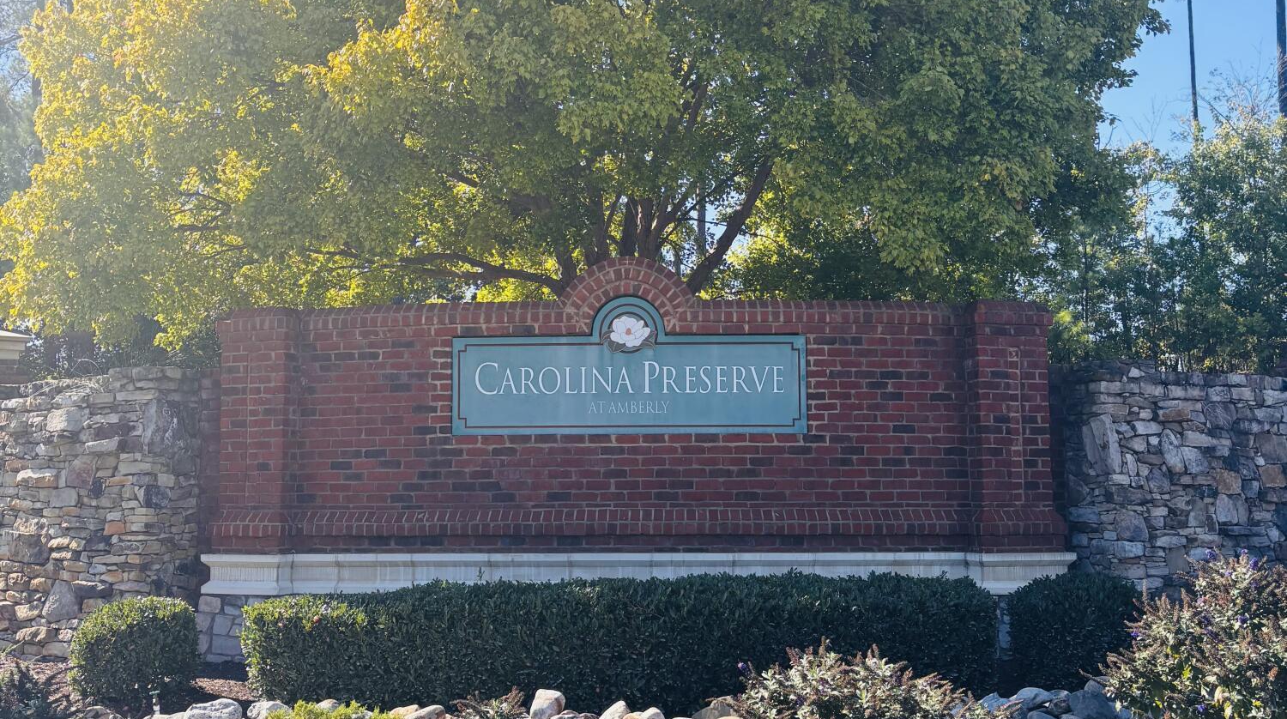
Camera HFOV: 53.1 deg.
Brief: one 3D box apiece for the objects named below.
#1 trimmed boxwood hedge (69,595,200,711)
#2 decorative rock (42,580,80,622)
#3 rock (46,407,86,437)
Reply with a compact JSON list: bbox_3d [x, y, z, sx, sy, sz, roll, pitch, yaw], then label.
[{"bbox_3d":[-3.503,1.993,8.878,0.905,0.723,0.880,0,-7,0],"label":"trimmed boxwood hedge"},{"bbox_3d":[-4.631,1.918,10.247,0.299,0.326,0.200,0,-7,0],"label":"decorative rock"},{"bbox_3d":[-4.693,0.501,10.468,0.338,0.251,0.200,0,-7,0],"label":"rock"}]

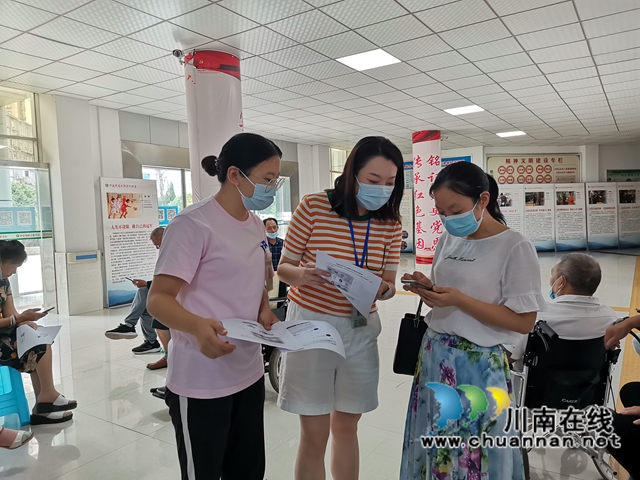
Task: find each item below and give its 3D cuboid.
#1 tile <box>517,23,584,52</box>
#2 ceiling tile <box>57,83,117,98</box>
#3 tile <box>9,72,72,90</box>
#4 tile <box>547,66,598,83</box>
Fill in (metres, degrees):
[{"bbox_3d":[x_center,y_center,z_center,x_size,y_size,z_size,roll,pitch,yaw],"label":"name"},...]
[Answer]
[{"bbox_3d":[2.390,-2.089,4.961,0.600,0.030,0.600,0,4,34],"label":"tile"},{"bbox_3d":[-3.101,-1.996,6.460,0.600,0.030,0.600,0,4,34],"label":"ceiling tile"},{"bbox_3d":[-3.438,-1.973,5.966,0.600,0.020,0.600,1,4,34],"label":"tile"},{"bbox_3d":[3.386,-2.206,6.451,0.600,0.020,0.600,0,4,34],"label":"tile"}]

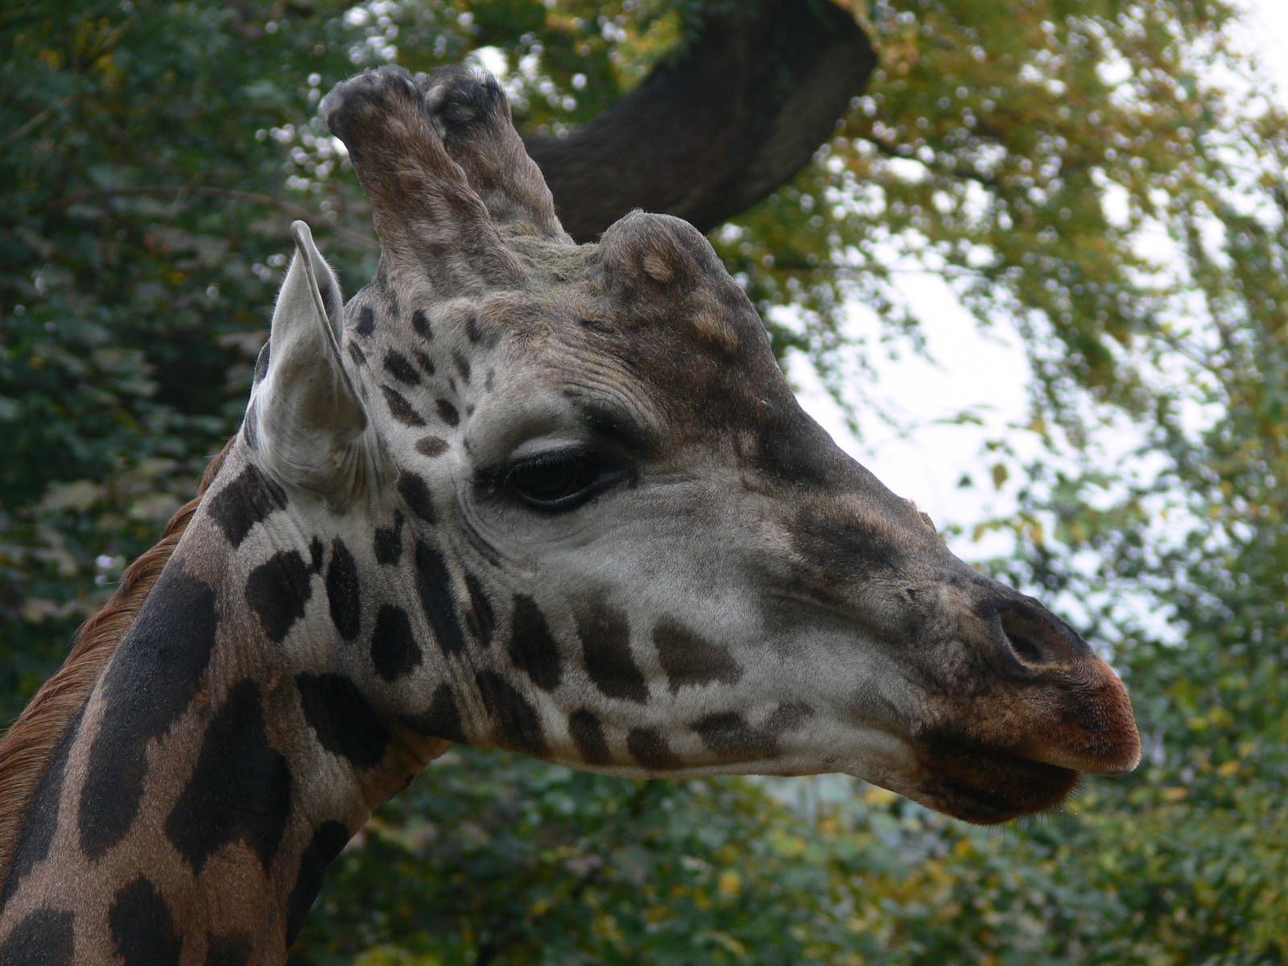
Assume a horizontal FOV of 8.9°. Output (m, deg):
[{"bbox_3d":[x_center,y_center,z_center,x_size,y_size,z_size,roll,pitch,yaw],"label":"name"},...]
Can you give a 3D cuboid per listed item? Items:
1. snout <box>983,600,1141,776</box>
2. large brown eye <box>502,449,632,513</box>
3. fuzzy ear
[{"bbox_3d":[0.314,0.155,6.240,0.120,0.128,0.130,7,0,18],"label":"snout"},{"bbox_3d":[-0.059,-0.002,6.270,0.093,0.048,0.045,0,-3,9],"label":"large brown eye"},{"bbox_3d":[-0.254,-0.094,6.300,0.088,0.210,0.085,-4,-2,6],"label":"fuzzy ear"}]

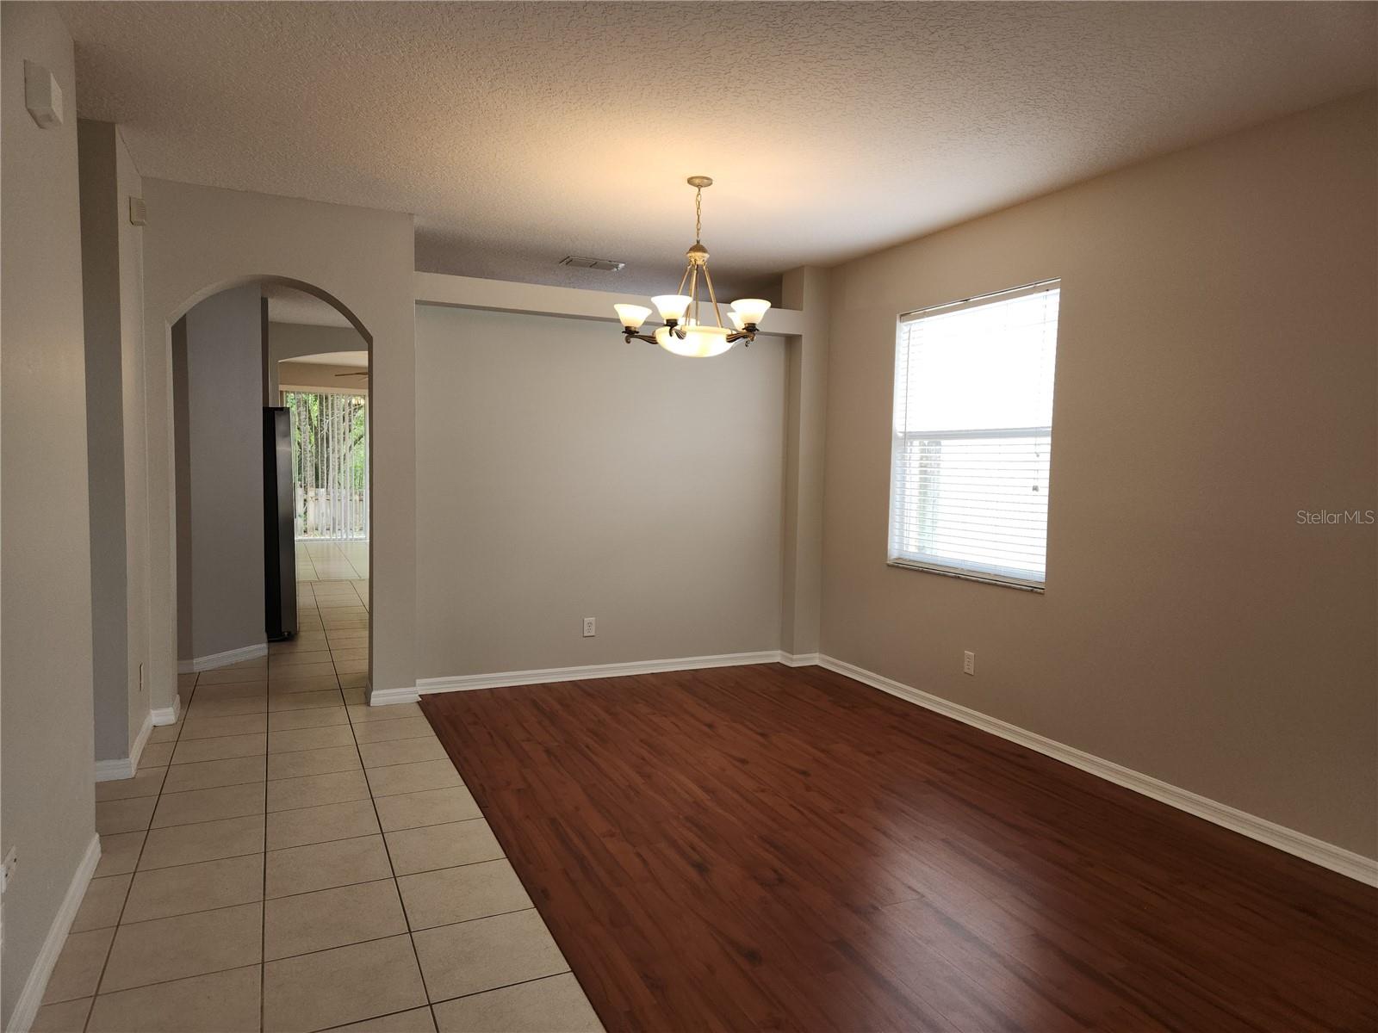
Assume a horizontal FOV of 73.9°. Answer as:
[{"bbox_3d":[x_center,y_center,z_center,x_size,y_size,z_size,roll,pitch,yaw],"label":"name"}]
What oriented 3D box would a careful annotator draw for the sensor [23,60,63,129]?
[{"bbox_3d":[-1.812,-1.182,2.579,0.060,0.124,0.156,-1,4,-24],"label":"sensor"}]

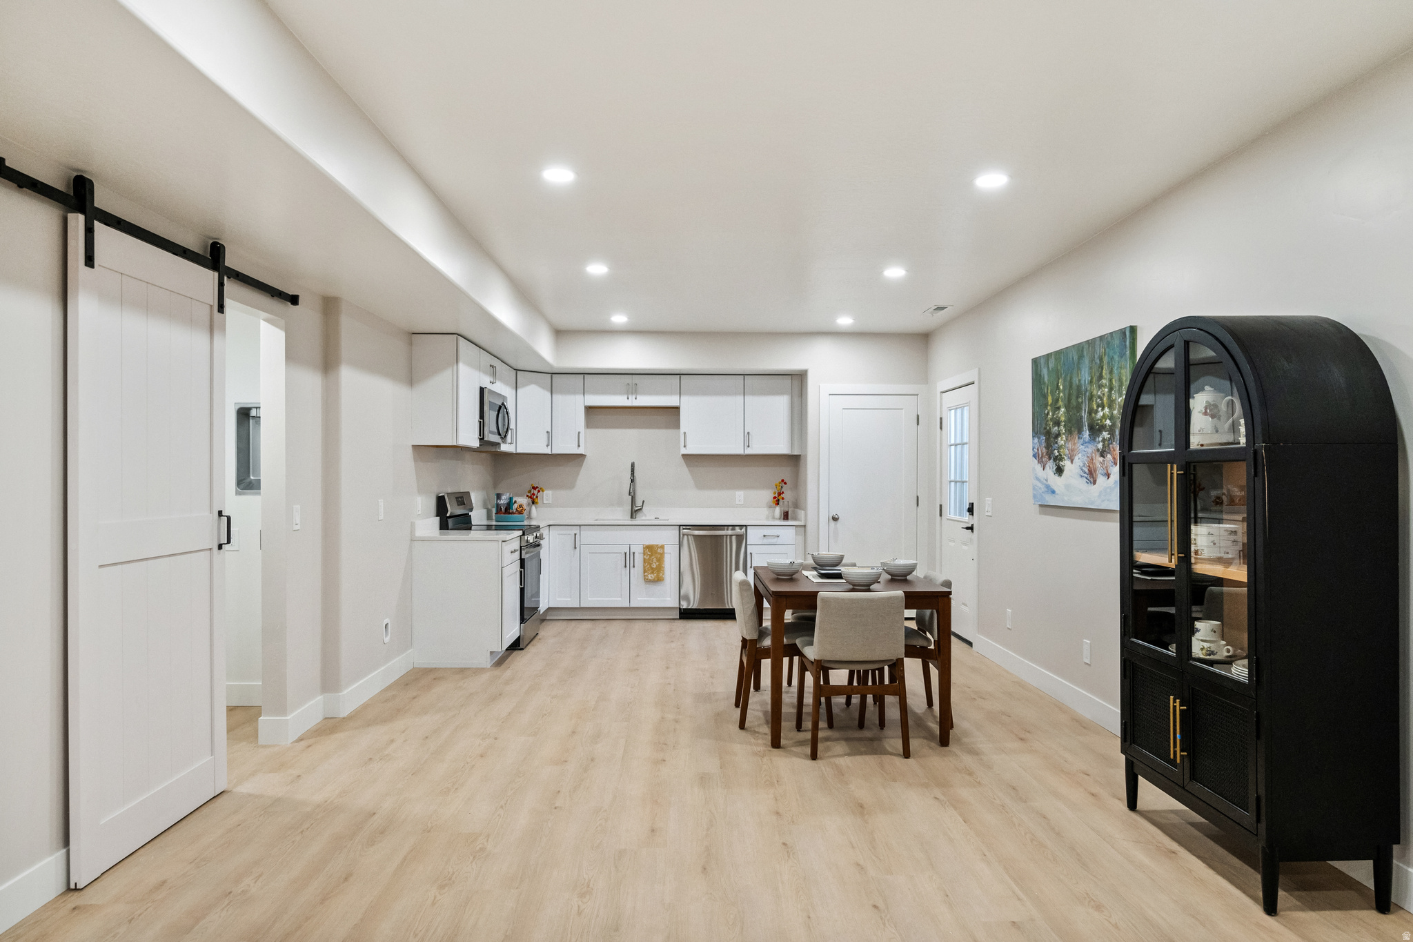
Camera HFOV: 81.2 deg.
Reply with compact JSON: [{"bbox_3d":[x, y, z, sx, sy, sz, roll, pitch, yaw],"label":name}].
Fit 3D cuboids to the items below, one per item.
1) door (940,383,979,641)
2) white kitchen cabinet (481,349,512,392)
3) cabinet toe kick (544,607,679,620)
[{"bbox_3d":[2.063,0.334,6.743,0.045,2.023,0.820,0,0,-1],"label":"door"},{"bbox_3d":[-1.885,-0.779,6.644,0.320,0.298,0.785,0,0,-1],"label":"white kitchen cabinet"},{"bbox_3d":[-0.878,1.311,7.623,1.235,0.118,0.020,0,0,-1],"label":"cabinet toe kick"}]

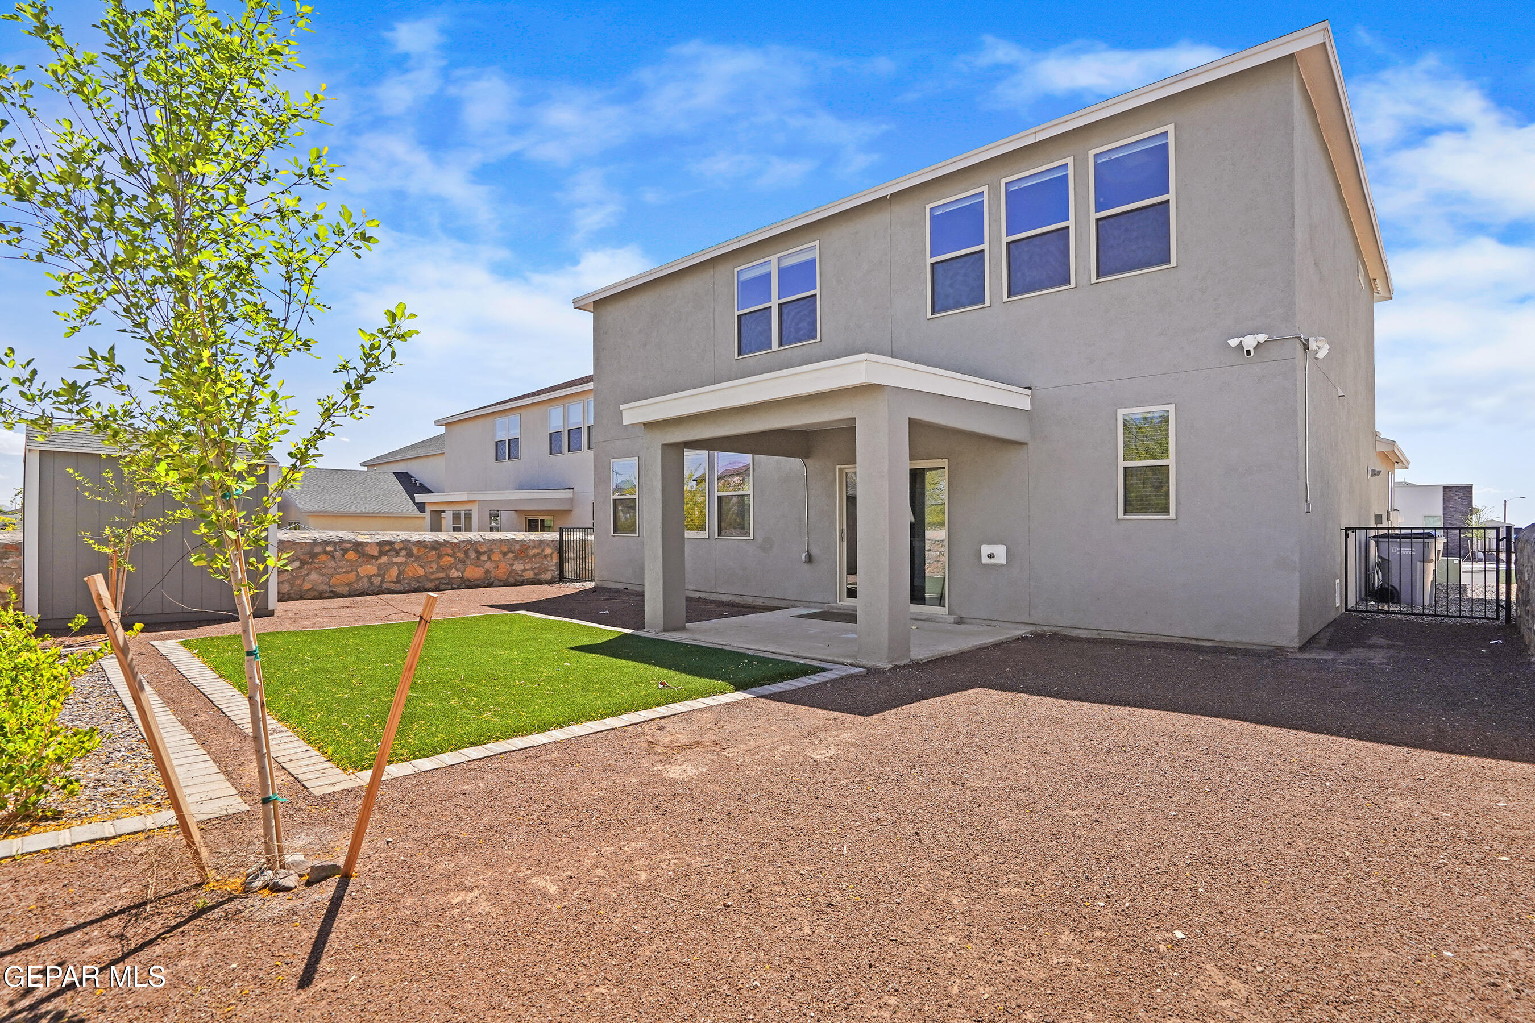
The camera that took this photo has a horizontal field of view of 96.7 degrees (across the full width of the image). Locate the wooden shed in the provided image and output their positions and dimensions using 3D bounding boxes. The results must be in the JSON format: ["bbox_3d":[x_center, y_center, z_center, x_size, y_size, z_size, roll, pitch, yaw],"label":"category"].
[{"bbox_3d":[-8.800,0.116,9.799,2.450,2.600,2.600,1,-1,-45],"label":"wooden shed"}]

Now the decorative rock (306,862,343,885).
[{"bbox_3d":[-1.535,1.238,2.358,0.120,0.055,0.070,1,-1,-40],"label":"decorative rock"}]

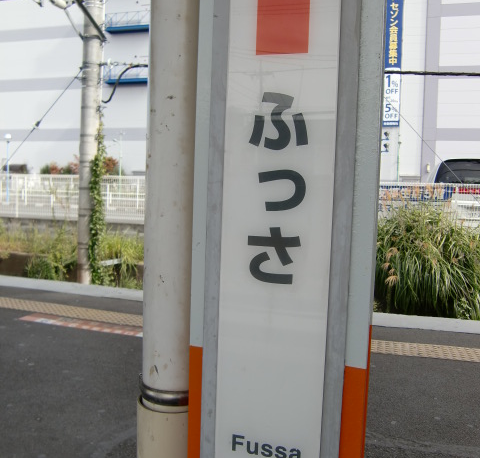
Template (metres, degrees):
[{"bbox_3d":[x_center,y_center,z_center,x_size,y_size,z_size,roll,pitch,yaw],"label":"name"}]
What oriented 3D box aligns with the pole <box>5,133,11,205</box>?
[{"bbox_3d":[-13.456,-3.494,30.000,0.340,4.050,0.340,1,4,-17],"label":"pole"}]

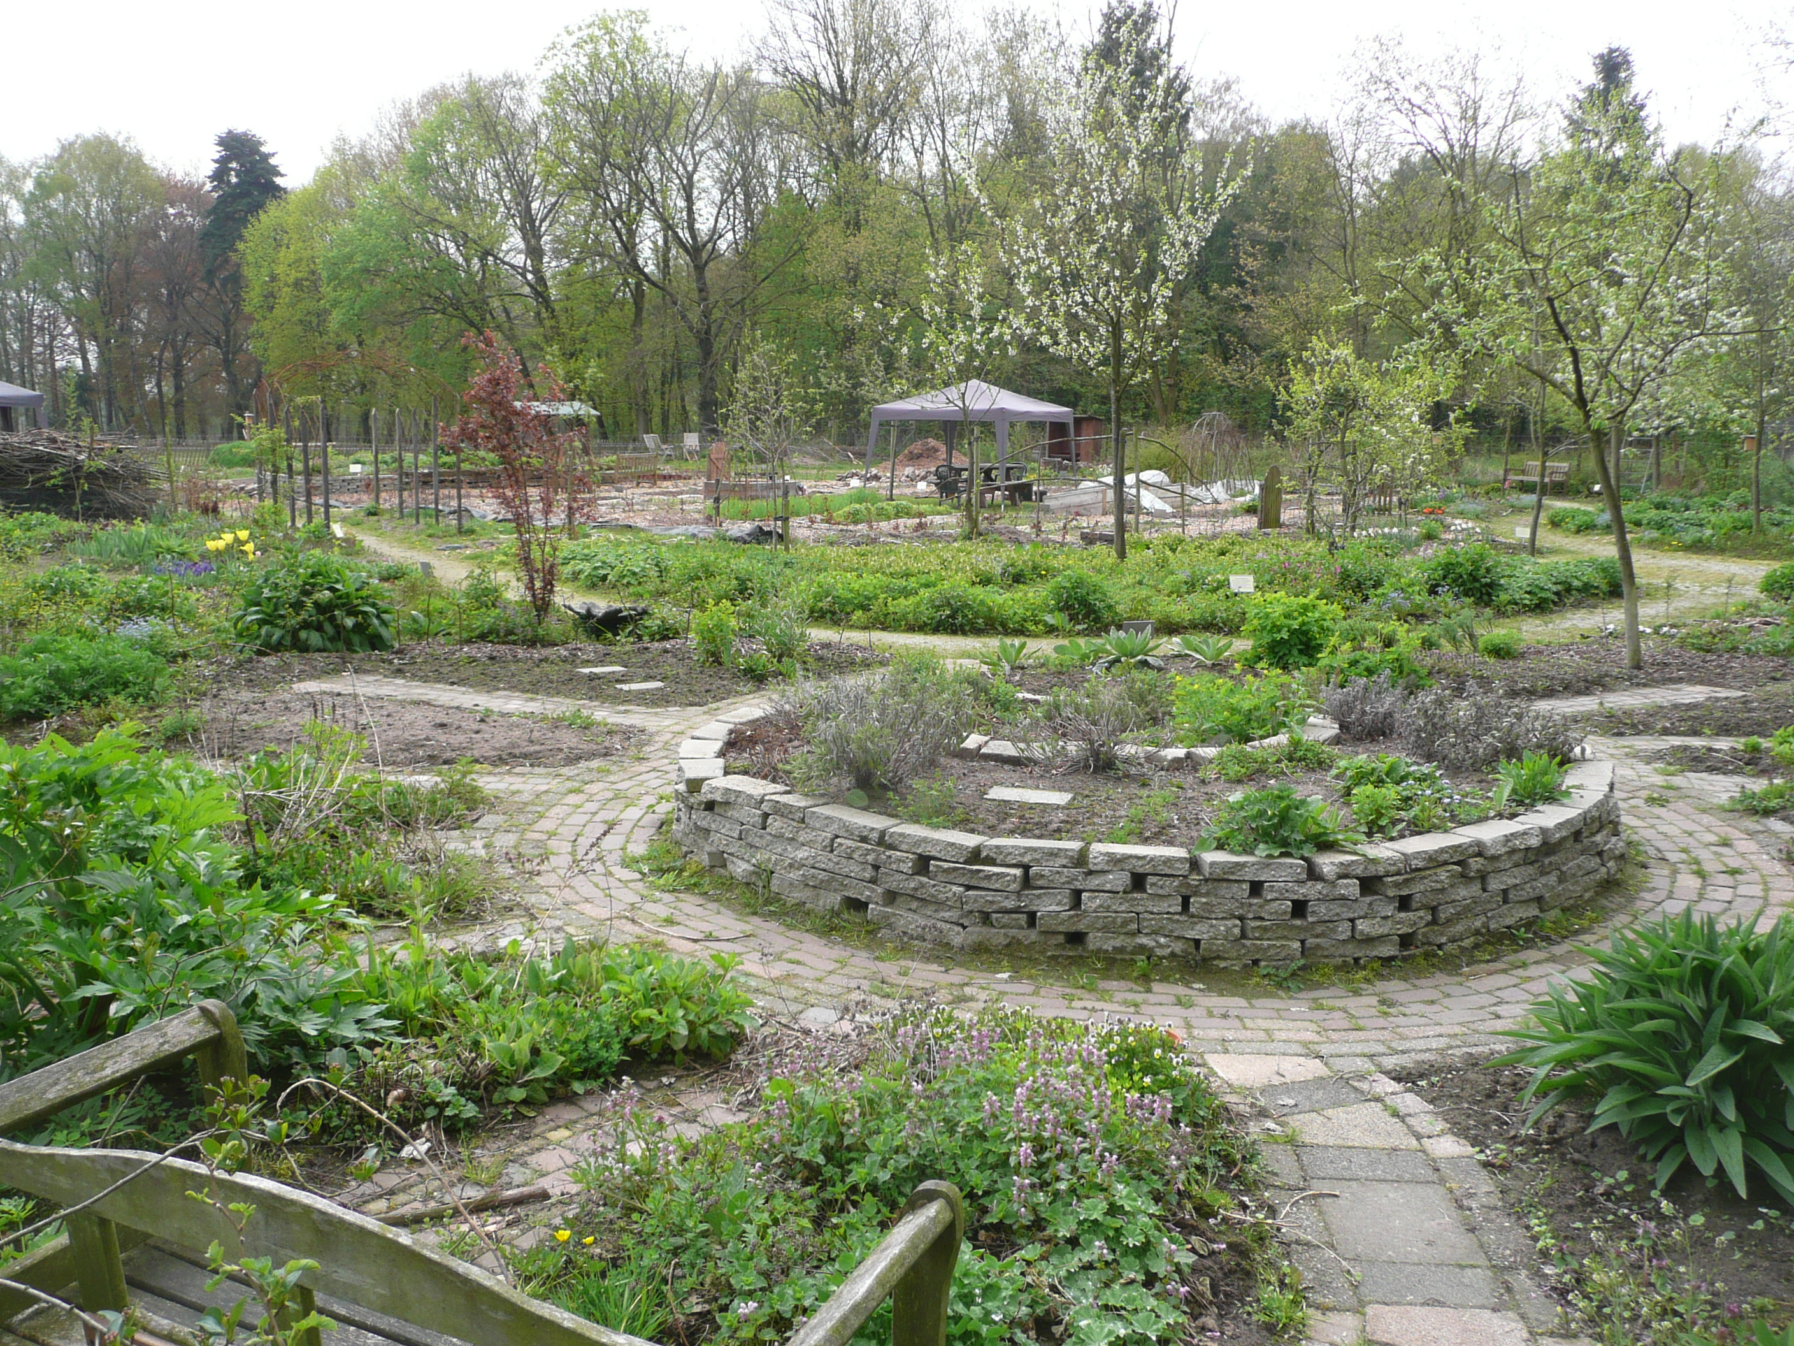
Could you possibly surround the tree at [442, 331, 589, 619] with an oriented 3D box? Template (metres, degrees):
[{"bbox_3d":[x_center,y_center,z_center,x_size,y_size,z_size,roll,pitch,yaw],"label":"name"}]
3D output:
[{"bbox_3d":[-3.969,-2.004,15.081,1.500,2.950,1.400,-3,10,-14],"label":"tree"}]

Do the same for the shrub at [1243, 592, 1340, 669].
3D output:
[{"bbox_3d":[3.487,-0.408,12.824,0.840,0.650,0.800,3,10,15],"label":"shrub"}]

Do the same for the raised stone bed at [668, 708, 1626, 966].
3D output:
[{"bbox_3d":[1.360,0.495,8.566,5.300,0.450,5.300,0,10,0],"label":"raised stone bed"}]

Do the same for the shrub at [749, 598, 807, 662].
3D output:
[{"bbox_3d":[-1.061,-0.386,12.929,0.500,0.570,0.500,-1,10,-5],"label":"shrub"}]

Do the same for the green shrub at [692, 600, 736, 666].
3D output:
[{"bbox_3d":[-1.605,-0.346,12.733,0.400,0.600,0.400,-1,10,-7],"label":"green shrub"}]

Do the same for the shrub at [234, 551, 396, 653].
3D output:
[{"bbox_3d":[-5.571,-0.732,13.884,1.500,0.920,1.400,-4,11,-22],"label":"shrub"}]

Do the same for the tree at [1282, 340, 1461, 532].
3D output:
[{"bbox_3d":[7.814,-3.808,23.902,2.900,3.200,2.600,3,10,18],"label":"tree"}]

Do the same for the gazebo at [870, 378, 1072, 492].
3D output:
[{"bbox_3d":[1.478,-4.537,29.155,3.050,2.550,3.050,6,12,32],"label":"gazebo"}]

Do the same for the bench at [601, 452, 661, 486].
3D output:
[{"bbox_3d":[-7.203,-5.441,39.150,1.500,0.880,0.600,-9,14,-42],"label":"bench"}]

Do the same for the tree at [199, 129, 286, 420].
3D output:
[{"bbox_3d":[-35.952,-20.640,79.626,4.900,17.600,4.900,-4,11,-23],"label":"tree"}]

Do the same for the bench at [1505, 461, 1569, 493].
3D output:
[{"bbox_3d":[17.096,-5.167,38.691,1.550,0.900,0.620,9,13,41],"label":"bench"}]

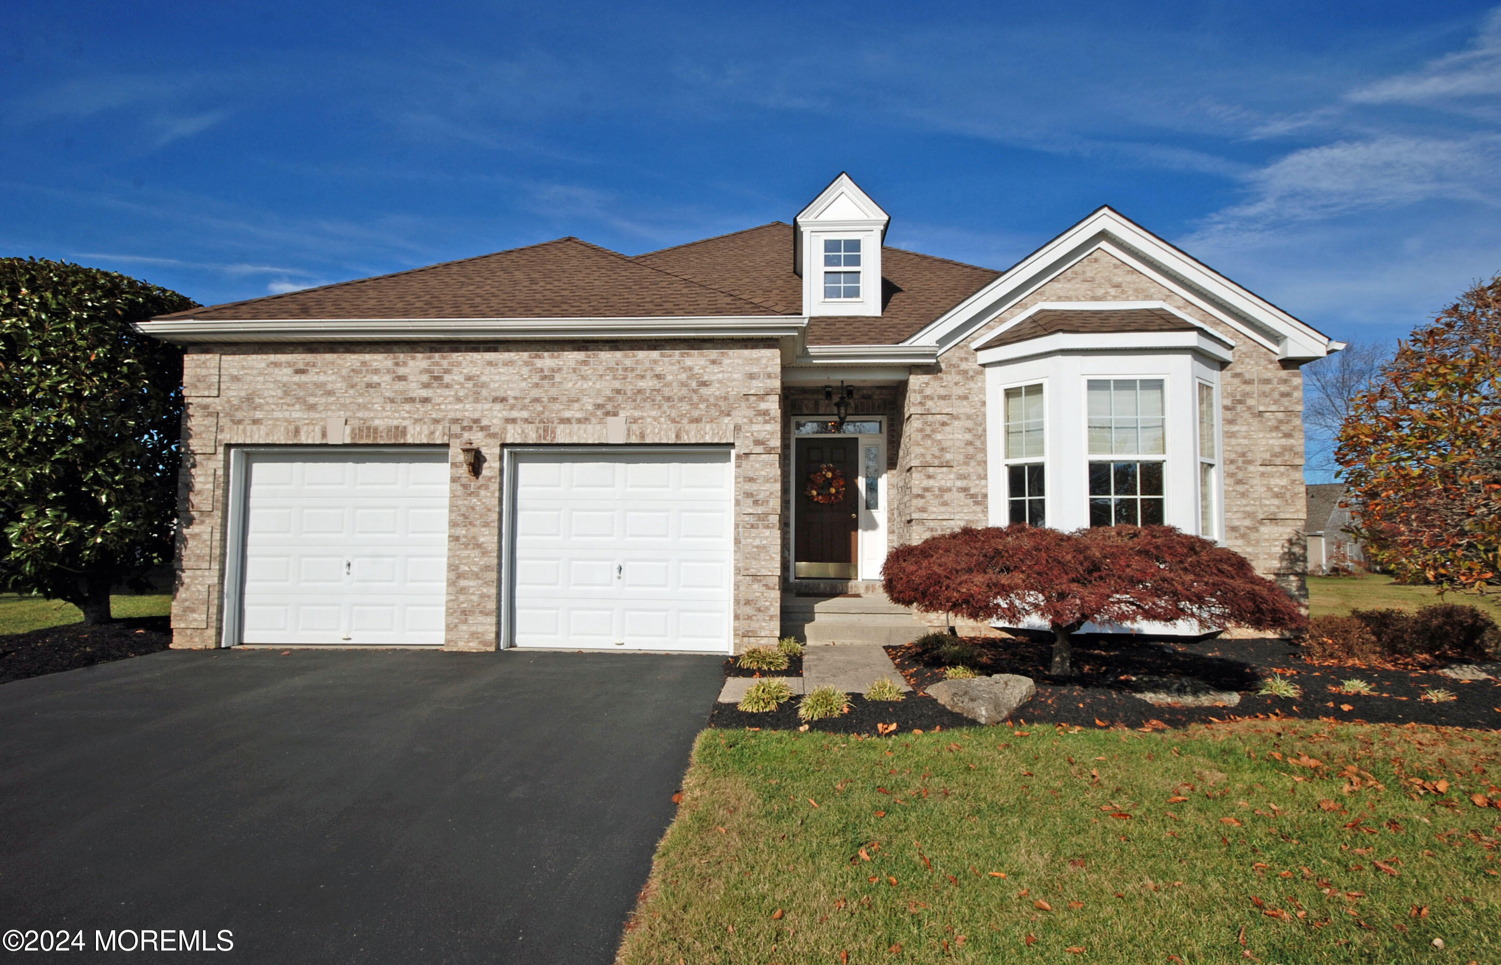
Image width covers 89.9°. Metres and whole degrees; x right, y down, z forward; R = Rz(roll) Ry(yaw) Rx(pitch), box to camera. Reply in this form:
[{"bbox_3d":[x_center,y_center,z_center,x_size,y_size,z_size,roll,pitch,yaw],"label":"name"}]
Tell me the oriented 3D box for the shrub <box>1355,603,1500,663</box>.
[{"bbox_3d":[7.130,1.560,7.950,1.250,0.570,0.900,0,-3,3],"label":"shrub"}]

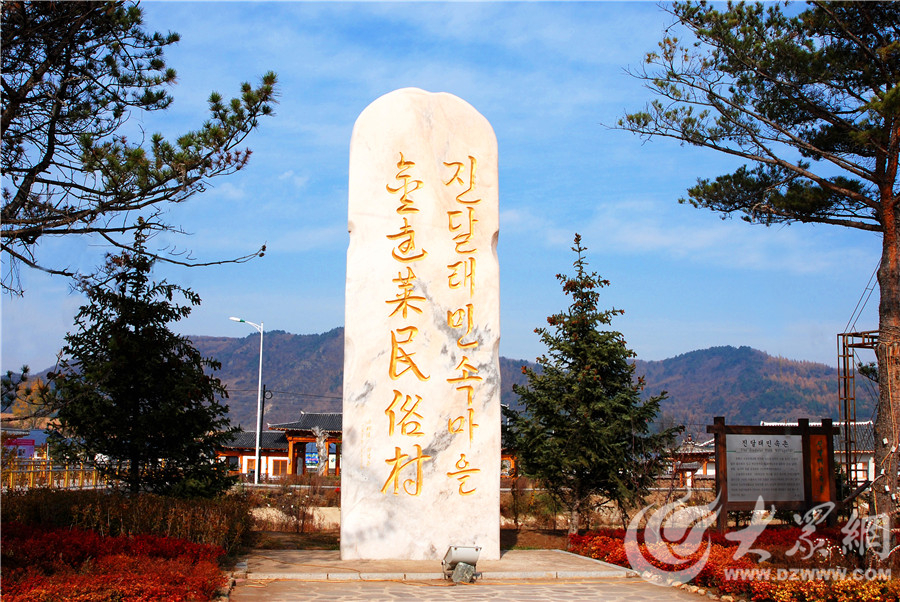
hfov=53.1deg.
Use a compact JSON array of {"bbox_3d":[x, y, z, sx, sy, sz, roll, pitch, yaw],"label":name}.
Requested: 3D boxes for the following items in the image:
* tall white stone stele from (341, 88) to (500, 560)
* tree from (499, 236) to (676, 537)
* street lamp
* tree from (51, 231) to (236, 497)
[{"bbox_3d":[-0.422,0.241,13.646,2.265,7.061,0.600,1,-10,-3],"label":"tall white stone stele"},{"bbox_3d":[2.465,1.526,15.770,2.975,5.457,2.975,0,-10,0],"label":"tree"},{"bbox_3d":[-10.632,5.090,46.731,1.850,8.677,0.350,0,-10,0],"label":"street lamp"},{"bbox_3d":[-6.387,1.508,19.347,3.840,6.488,3.840,0,-10,0],"label":"tree"}]

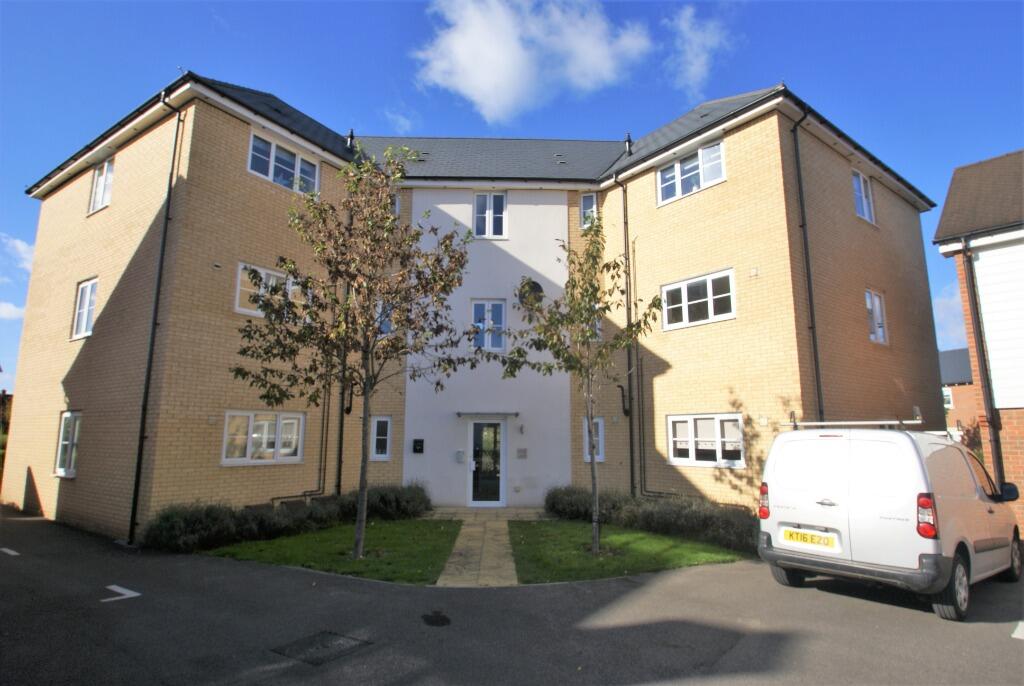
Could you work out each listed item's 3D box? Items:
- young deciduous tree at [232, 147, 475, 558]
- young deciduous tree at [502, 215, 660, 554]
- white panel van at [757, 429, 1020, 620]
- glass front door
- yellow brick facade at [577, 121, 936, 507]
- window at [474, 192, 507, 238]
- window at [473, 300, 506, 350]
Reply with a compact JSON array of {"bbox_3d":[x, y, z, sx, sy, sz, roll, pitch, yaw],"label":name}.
[{"bbox_3d":[-2.414,-0.069,7.847,3.529,6.356,3.347,0,-9,0],"label":"young deciduous tree"},{"bbox_3d":[1.113,0.496,8.083,2.453,5.331,2.326,0,-9,0],"label":"young deciduous tree"},{"bbox_3d":[5.084,2.142,6.738,4.380,1.820,1.850,7,-12,-37],"label":"white panel van"},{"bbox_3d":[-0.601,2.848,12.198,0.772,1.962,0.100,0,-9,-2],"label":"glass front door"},{"bbox_3d":[6.570,0.067,13.390,8.872,7.953,5.300,7,-12,-38],"label":"yellow brick facade"},{"bbox_3d":[-0.538,-3.283,13.209,0.844,1.266,0.120,0,-9,-2],"label":"window"},{"bbox_3d":[-0.572,-0.440,12.740,0.819,1.266,0.120,0,-9,-2],"label":"window"}]

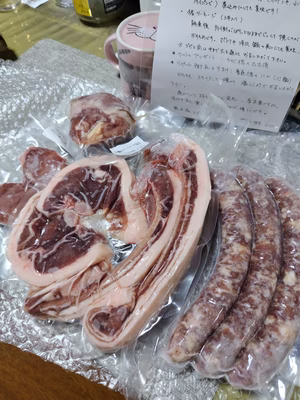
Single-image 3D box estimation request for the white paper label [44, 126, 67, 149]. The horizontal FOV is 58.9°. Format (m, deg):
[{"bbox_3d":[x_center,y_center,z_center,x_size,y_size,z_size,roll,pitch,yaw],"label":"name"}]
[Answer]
[{"bbox_3d":[-0.125,-0.082,0.354,0.041,0.005,0.018,34,69,18],"label":"white paper label"}]

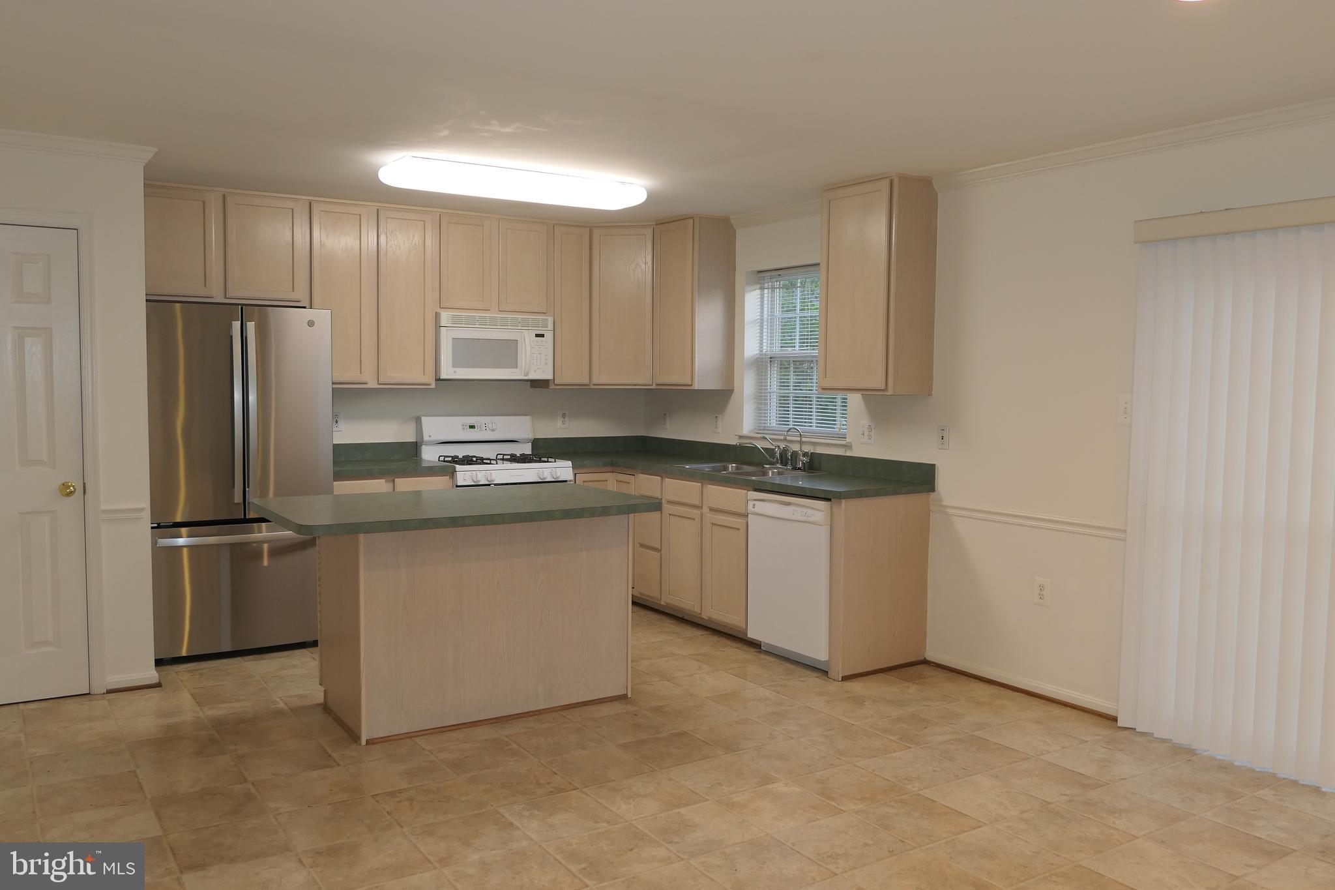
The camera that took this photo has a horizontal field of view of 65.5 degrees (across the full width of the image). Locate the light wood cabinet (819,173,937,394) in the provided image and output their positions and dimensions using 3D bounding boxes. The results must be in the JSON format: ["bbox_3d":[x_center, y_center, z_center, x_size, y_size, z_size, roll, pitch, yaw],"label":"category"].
[{"bbox_3d":[1.066,-0.798,5.342,0.304,1.067,0.548,-1,4,-33],"label":"light wood cabinet"}]

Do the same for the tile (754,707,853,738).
[{"bbox_3d":[0.557,1.156,4.316,0.305,0.010,0.305,-1,4,-33],"label":"tile"}]

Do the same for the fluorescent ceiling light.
[{"bbox_3d":[-0.738,-1.303,5.220,1.360,0.090,0.310,-2,4,-33],"label":"fluorescent ceiling light"}]

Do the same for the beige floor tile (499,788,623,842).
[{"bbox_3d":[-0.347,1.197,3.364,0.305,0.010,0.305,-1,4,-33],"label":"beige floor tile"}]

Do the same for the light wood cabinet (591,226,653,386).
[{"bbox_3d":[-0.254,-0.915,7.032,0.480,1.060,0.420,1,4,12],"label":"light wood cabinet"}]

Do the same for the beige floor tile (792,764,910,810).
[{"bbox_3d":[0.639,1.207,3.656,0.317,0.010,0.314,-2,4,-33],"label":"beige floor tile"}]

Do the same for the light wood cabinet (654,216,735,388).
[{"bbox_3d":[0.172,-0.887,6.626,0.320,1.059,0.455,-2,4,-34],"label":"light wood cabinet"}]

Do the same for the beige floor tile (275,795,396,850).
[{"bbox_3d":[-1.042,1.191,3.267,0.308,0.010,0.308,-2,4,-33],"label":"beige floor tile"}]

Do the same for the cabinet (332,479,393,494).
[{"bbox_3d":[-1.841,0.549,5.897,0.378,0.747,0.590,-2,4,-33],"label":"cabinet"}]

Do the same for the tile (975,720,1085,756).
[{"bbox_3d":[1.470,1.188,4.218,0.310,0.012,0.310,-2,4,-34],"label":"tile"}]

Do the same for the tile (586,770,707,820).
[{"bbox_3d":[-0.074,1.204,3.568,0.317,0.010,0.314,-2,4,-33],"label":"tile"}]

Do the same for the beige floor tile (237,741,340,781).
[{"bbox_3d":[-1.417,1.173,3.858,0.320,0.010,0.320,-2,4,-33],"label":"beige floor tile"}]

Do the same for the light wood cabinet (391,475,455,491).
[{"bbox_3d":[-1.587,0.587,6.230,0.375,0.875,0.610,-2,4,-33],"label":"light wood cabinet"}]

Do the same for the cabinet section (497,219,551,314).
[{"bbox_3d":[-0.988,-1.117,6.670,0.367,0.595,0.322,-2,4,-33],"label":"cabinet section"}]

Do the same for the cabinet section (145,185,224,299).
[{"bbox_3d":[-2.662,-1.064,5.576,0.442,0.595,0.322,-2,4,-33],"label":"cabinet section"}]

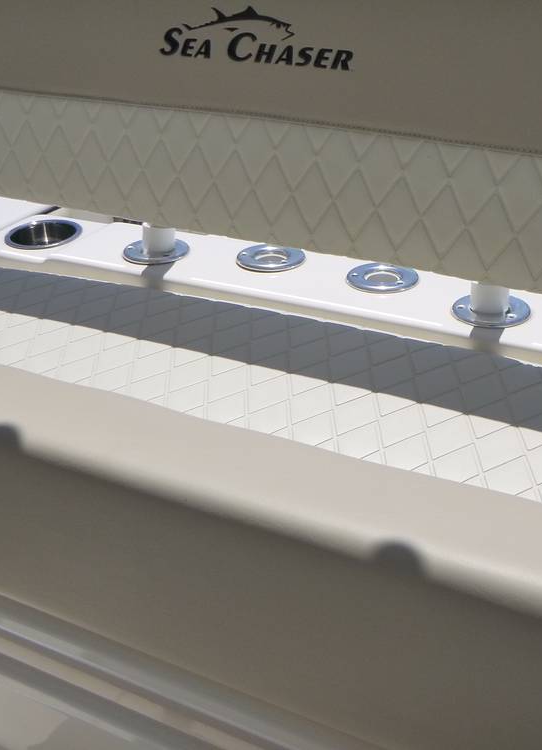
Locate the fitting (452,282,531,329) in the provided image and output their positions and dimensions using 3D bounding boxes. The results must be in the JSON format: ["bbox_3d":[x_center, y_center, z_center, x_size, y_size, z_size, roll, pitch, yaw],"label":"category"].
[{"bbox_3d":[0.249,-0.093,1.168,0.086,0.050,0.086,13,33,24],"label":"fitting"}]

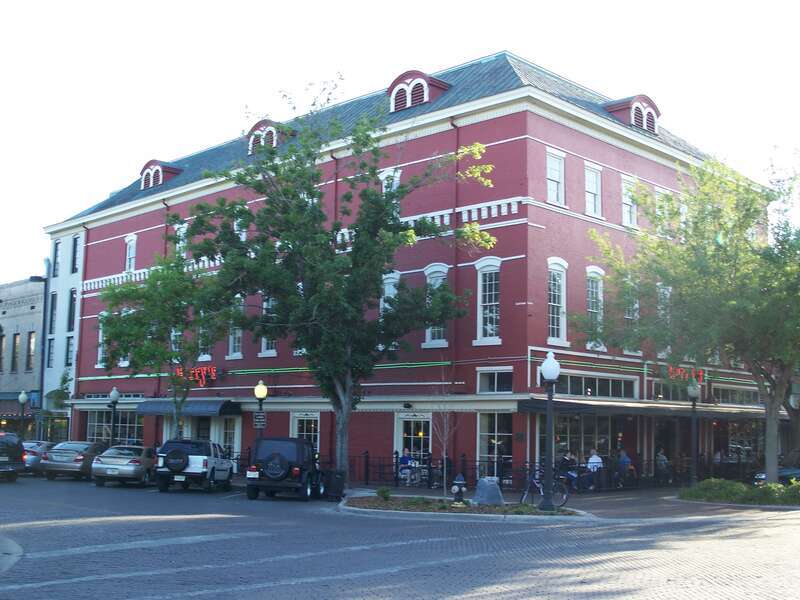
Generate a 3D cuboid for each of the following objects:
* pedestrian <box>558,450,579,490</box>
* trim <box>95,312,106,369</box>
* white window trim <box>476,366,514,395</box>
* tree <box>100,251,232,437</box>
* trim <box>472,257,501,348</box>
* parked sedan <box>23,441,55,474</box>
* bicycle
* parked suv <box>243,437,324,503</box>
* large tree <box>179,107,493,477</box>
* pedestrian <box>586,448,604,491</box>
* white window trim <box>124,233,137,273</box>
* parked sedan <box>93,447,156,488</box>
[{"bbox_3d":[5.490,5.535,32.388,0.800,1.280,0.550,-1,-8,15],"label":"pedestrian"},{"bbox_3d":[-16.128,2.191,53.516,1.330,3.070,0.200,-6,-11,45],"label":"trim"},{"bbox_3d":[3.181,2.708,33.355,0.160,0.920,1.620,8,-10,-44],"label":"white window trim"},{"bbox_3d":[-9.118,2.539,39.313,5.000,8.800,5.000,-6,-11,45],"label":"tree"},{"bbox_3d":[2.998,0.060,33.897,0.220,3.027,1.306,8,-10,-44],"label":"trim"},{"bbox_3d":[-15.570,6.817,43.367,1.770,1.430,4.650,1,-7,4],"label":"parked sedan"},{"bbox_3d":[3.701,4.752,25.541,1.680,1.040,0.550,-6,-10,42],"label":"bicycle"},{"bbox_3d":[-3.490,5.128,30.434,1.720,1.800,3.850,0,-7,5],"label":"parked suv"},{"bbox_3d":[-2.005,0.015,32.930,9.300,12.200,8.300,1,-7,-4],"label":"large tree"},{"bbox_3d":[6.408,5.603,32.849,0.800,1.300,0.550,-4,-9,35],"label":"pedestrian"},{"bbox_3d":[-14.212,-2.466,52.280,1.300,2.080,0.200,-6,-11,45],"label":"white window trim"},{"bbox_3d":[-9.501,5.953,35.884,1.780,1.420,4.720,0,-7,4],"label":"parked sedan"}]

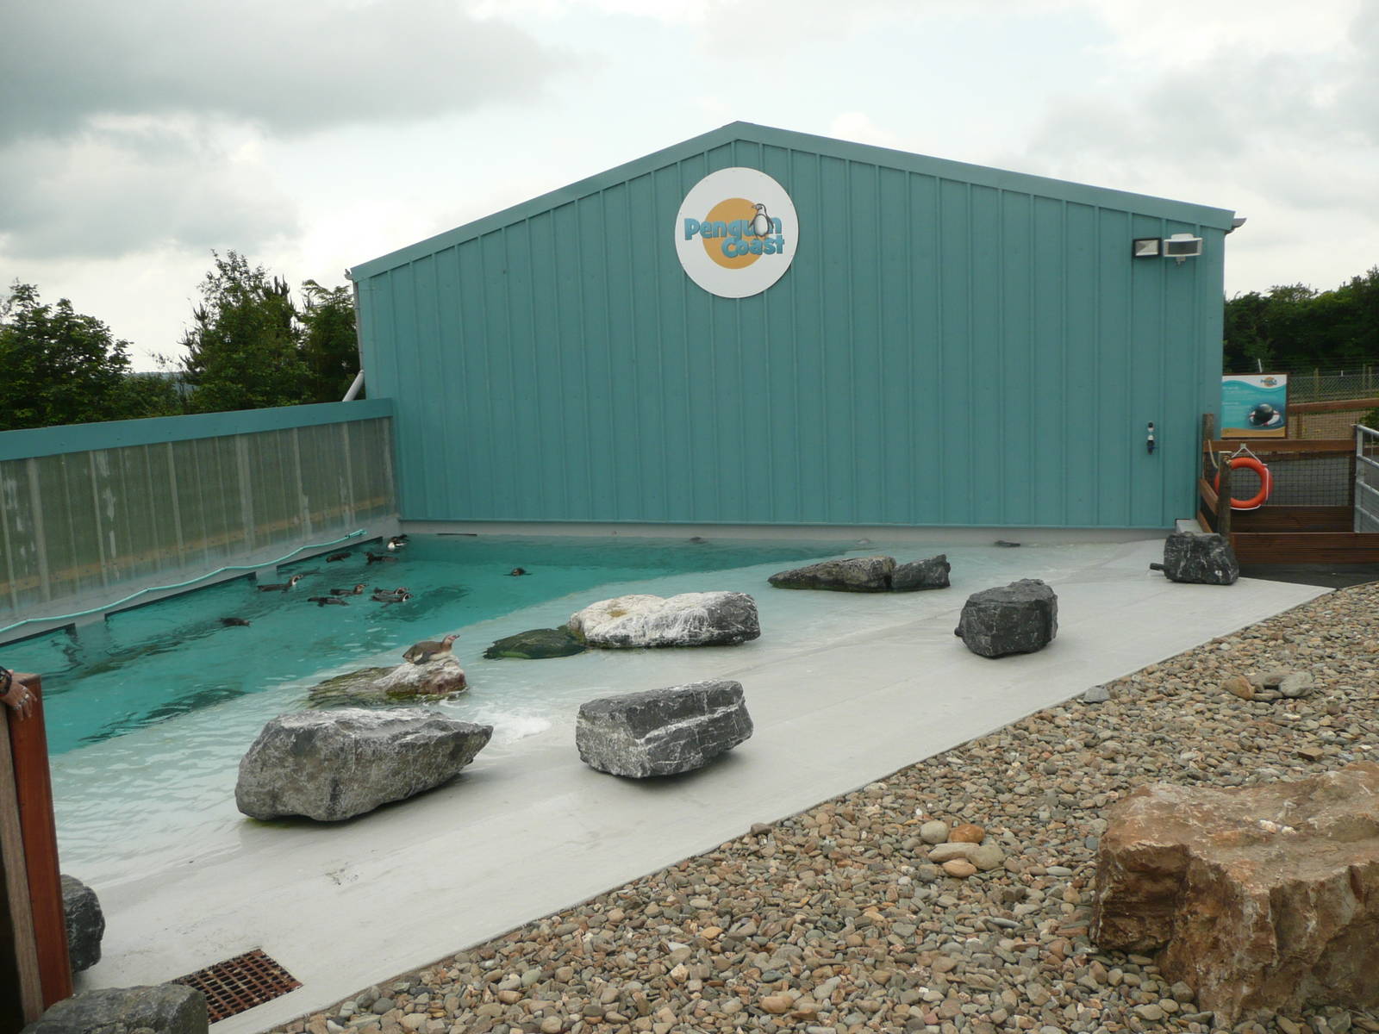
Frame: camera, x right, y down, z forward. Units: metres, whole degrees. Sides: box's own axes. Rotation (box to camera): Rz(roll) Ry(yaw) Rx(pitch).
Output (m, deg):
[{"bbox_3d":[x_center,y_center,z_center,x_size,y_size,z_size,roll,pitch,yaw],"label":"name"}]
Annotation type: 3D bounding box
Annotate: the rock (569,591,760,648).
[{"bbox_3d":[-0.197,0.821,9.311,1.514,0.381,0.700,-1,8,8],"label":"rock"}]

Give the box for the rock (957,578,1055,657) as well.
[{"bbox_3d":[2.203,0.707,8.080,0.662,0.501,0.563,-2,8,5],"label":"rock"}]

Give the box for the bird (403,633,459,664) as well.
[{"bbox_3d":[-1.840,0.938,8.189,0.417,0.216,0.196,-4,8,-12],"label":"bird"}]

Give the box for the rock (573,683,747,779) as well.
[{"bbox_3d":[-0.132,1.102,6.297,0.800,0.355,0.480,-8,10,-37],"label":"rock"}]

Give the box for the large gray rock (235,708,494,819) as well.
[{"bbox_3d":[-1.627,1.209,5.889,1.180,0.400,0.540,-4,8,-13],"label":"large gray rock"}]

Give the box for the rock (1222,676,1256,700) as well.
[{"bbox_3d":[3.109,0.975,6.537,0.165,0.105,0.130,2,9,28],"label":"rock"}]

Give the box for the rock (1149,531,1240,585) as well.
[{"bbox_3d":[4.529,0.362,10.278,0.618,0.443,0.464,-6,8,-24],"label":"rock"}]

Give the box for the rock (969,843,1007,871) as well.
[{"bbox_3d":[1.154,1.314,4.468,0.131,0.094,0.111,-4,8,-12],"label":"rock"}]

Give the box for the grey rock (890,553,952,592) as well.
[{"bbox_3d":[2.187,0.517,10.834,0.500,0.280,0.350,-2,8,3],"label":"grey rock"}]

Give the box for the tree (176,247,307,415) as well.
[{"bbox_3d":[-7.692,-2.299,20.141,2.400,4.570,2.400,0,8,18],"label":"tree"}]

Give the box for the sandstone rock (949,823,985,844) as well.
[{"bbox_3d":[1.126,1.292,4.690,0.145,0.080,0.109,-4,8,-12],"label":"sandstone rock"}]

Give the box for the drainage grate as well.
[{"bbox_3d":[-1.613,1.661,4.021,0.400,0.040,0.362,-9,10,-43],"label":"drainage grate"}]

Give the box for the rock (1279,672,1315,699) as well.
[{"bbox_3d":[3.408,0.945,6.479,0.187,0.134,0.150,-6,8,-25],"label":"rock"}]

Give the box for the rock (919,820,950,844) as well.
[{"bbox_3d":[0.997,1.280,4.712,0.110,0.080,0.085,-2,8,0],"label":"rock"}]

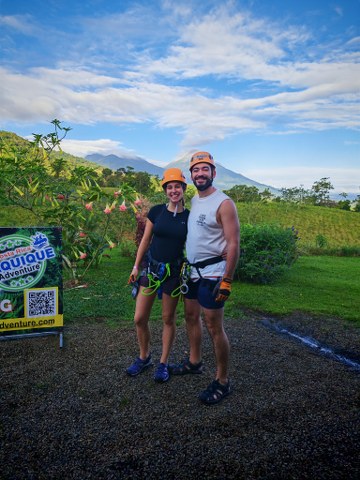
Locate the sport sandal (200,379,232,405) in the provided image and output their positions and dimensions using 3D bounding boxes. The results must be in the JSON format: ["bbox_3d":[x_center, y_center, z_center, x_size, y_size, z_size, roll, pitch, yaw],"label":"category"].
[{"bbox_3d":[0.270,1.140,2.534,0.280,0.105,0.110,-4,8,-37],"label":"sport sandal"}]

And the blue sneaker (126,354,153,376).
[{"bbox_3d":[-0.352,1.093,2.930,0.260,0.105,0.100,-5,8,-43],"label":"blue sneaker"}]

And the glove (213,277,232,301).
[{"bbox_3d":[0.329,0.378,2.543,0.100,0.190,0.120,1,6,0],"label":"glove"}]

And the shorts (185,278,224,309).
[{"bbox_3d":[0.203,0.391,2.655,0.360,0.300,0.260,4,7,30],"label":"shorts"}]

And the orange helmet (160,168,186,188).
[{"bbox_3d":[-0.043,-0.490,2.633,0.205,0.150,0.260,2,4,12],"label":"orange helmet"}]

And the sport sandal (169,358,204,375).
[{"bbox_3d":[0.058,1.097,2.908,0.295,0.115,0.115,1,6,-4],"label":"sport sandal"}]

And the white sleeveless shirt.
[{"bbox_3d":[0.208,-0.043,2.610,0.390,0.680,0.260,4,7,28],"label":"white sleeveless shirt"}]

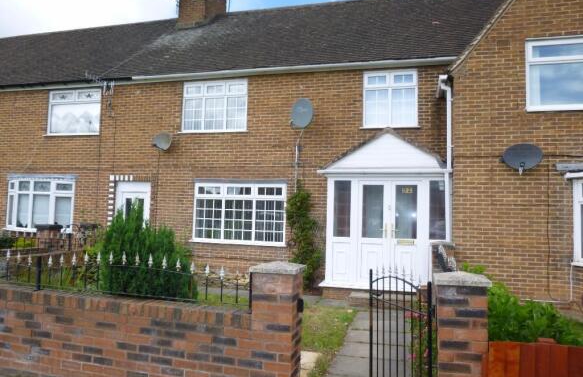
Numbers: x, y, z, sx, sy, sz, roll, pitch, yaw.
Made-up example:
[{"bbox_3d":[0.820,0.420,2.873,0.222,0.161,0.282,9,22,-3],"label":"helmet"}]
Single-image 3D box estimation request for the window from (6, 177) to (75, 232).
[{"bbox_3d":[-6.774,0.453,11.245,2.155,1.337,0.300,1,-4,15],"label":"window"}]

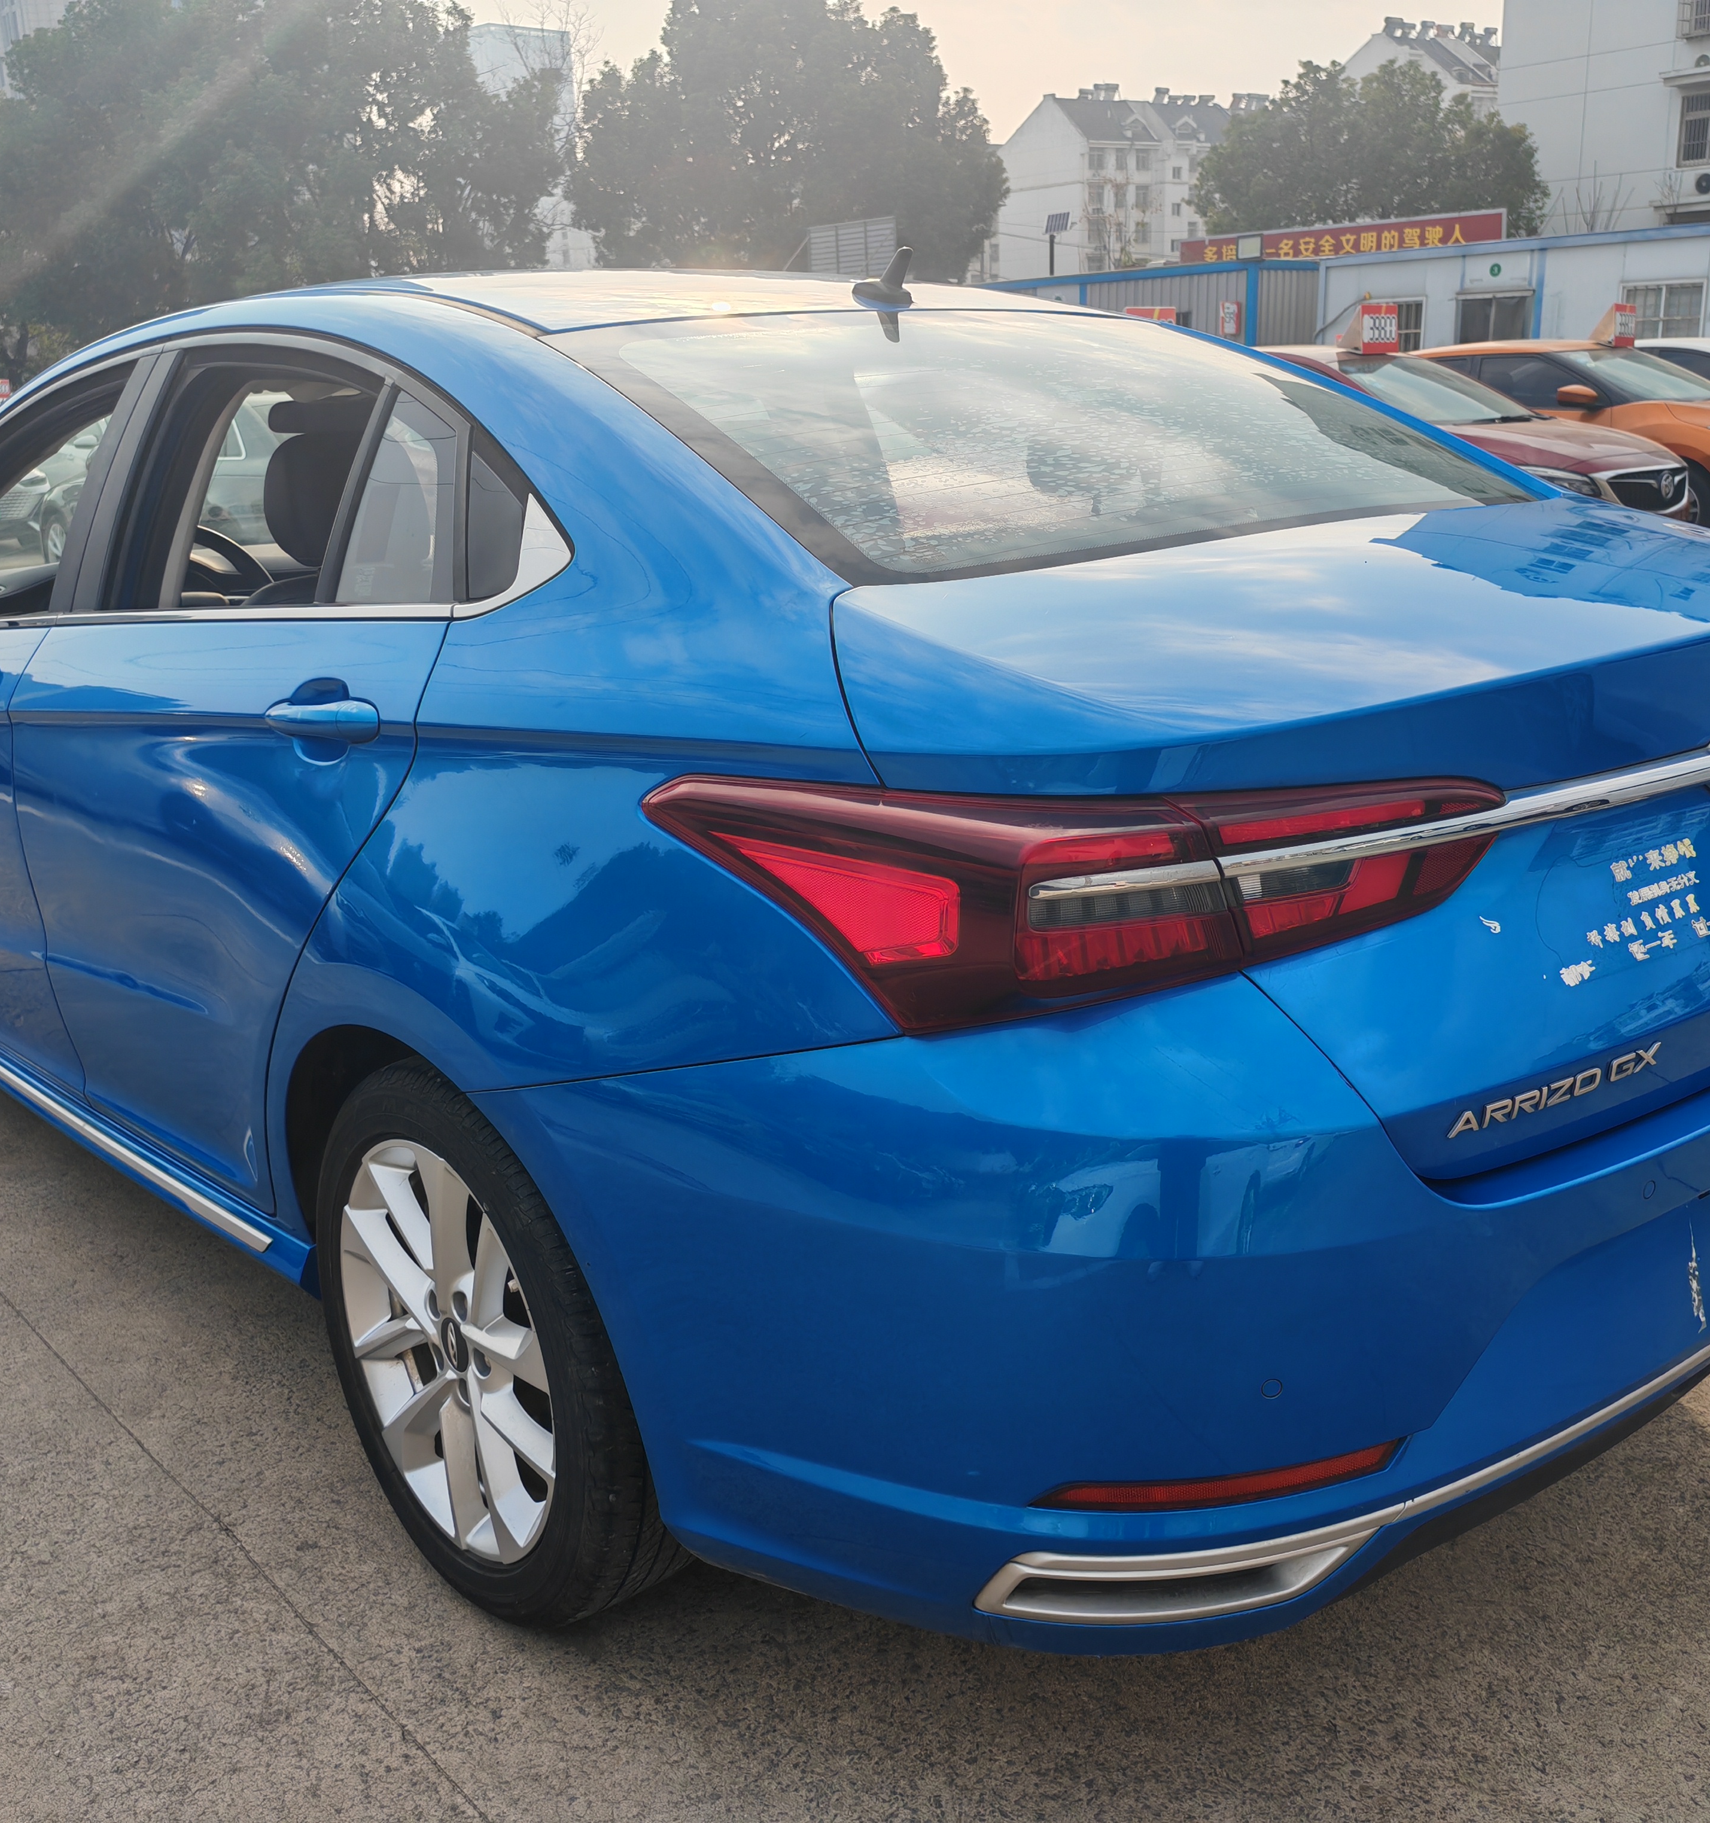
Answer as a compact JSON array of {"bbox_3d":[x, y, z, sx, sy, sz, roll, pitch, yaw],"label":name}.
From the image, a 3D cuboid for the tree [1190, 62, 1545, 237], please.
[{"bbox_3d":[10.837,-14.082,40.000,7.100,7.400,6.800,2,16,14],"label":"tree"}]

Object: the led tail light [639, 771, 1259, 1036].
[{"bbox_3d":[0.055,-0.032,1.493,0.250,0.170,0.440,-14,19,-38],"label":"led tail light"}]

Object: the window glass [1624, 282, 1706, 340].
[{"bbox_3d":[9.558,-6.877,22.400,0.080,1.100,0.920,-16,20,-40],"label":"window glass"}]

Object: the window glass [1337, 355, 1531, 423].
[{"bbox_3d":[3.626,-3.349,11.928,1.350,0.160,0.920,-14,46,-37],"label":"window glass"}]

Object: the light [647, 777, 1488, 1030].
[{"bbox_3d":[0.175,-0.038,1.534,0.520,0.190,0.470,-13,19,-38],"label":"light"}]

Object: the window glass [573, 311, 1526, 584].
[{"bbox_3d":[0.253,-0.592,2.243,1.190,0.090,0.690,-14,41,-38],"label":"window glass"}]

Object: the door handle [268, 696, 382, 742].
[{"bbox_3d":[-0.532,-0.190,1.892,0.050,0.045,0.245,-14,16,-38],"label":"door handle"}]

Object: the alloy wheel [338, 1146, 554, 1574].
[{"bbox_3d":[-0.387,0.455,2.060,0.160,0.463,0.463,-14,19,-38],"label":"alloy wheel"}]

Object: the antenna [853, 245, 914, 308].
[{"bbox_3d":[0.038,-0.812,2.438,0.055,0.075,0.125,-14,20,-38],"label":"antenna"}]

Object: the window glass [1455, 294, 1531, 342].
[{"bbox_3d":[8.474,-7.661,25.270,0.060,1.100,1.302,-10,18,-28],"label":"window glass"}]

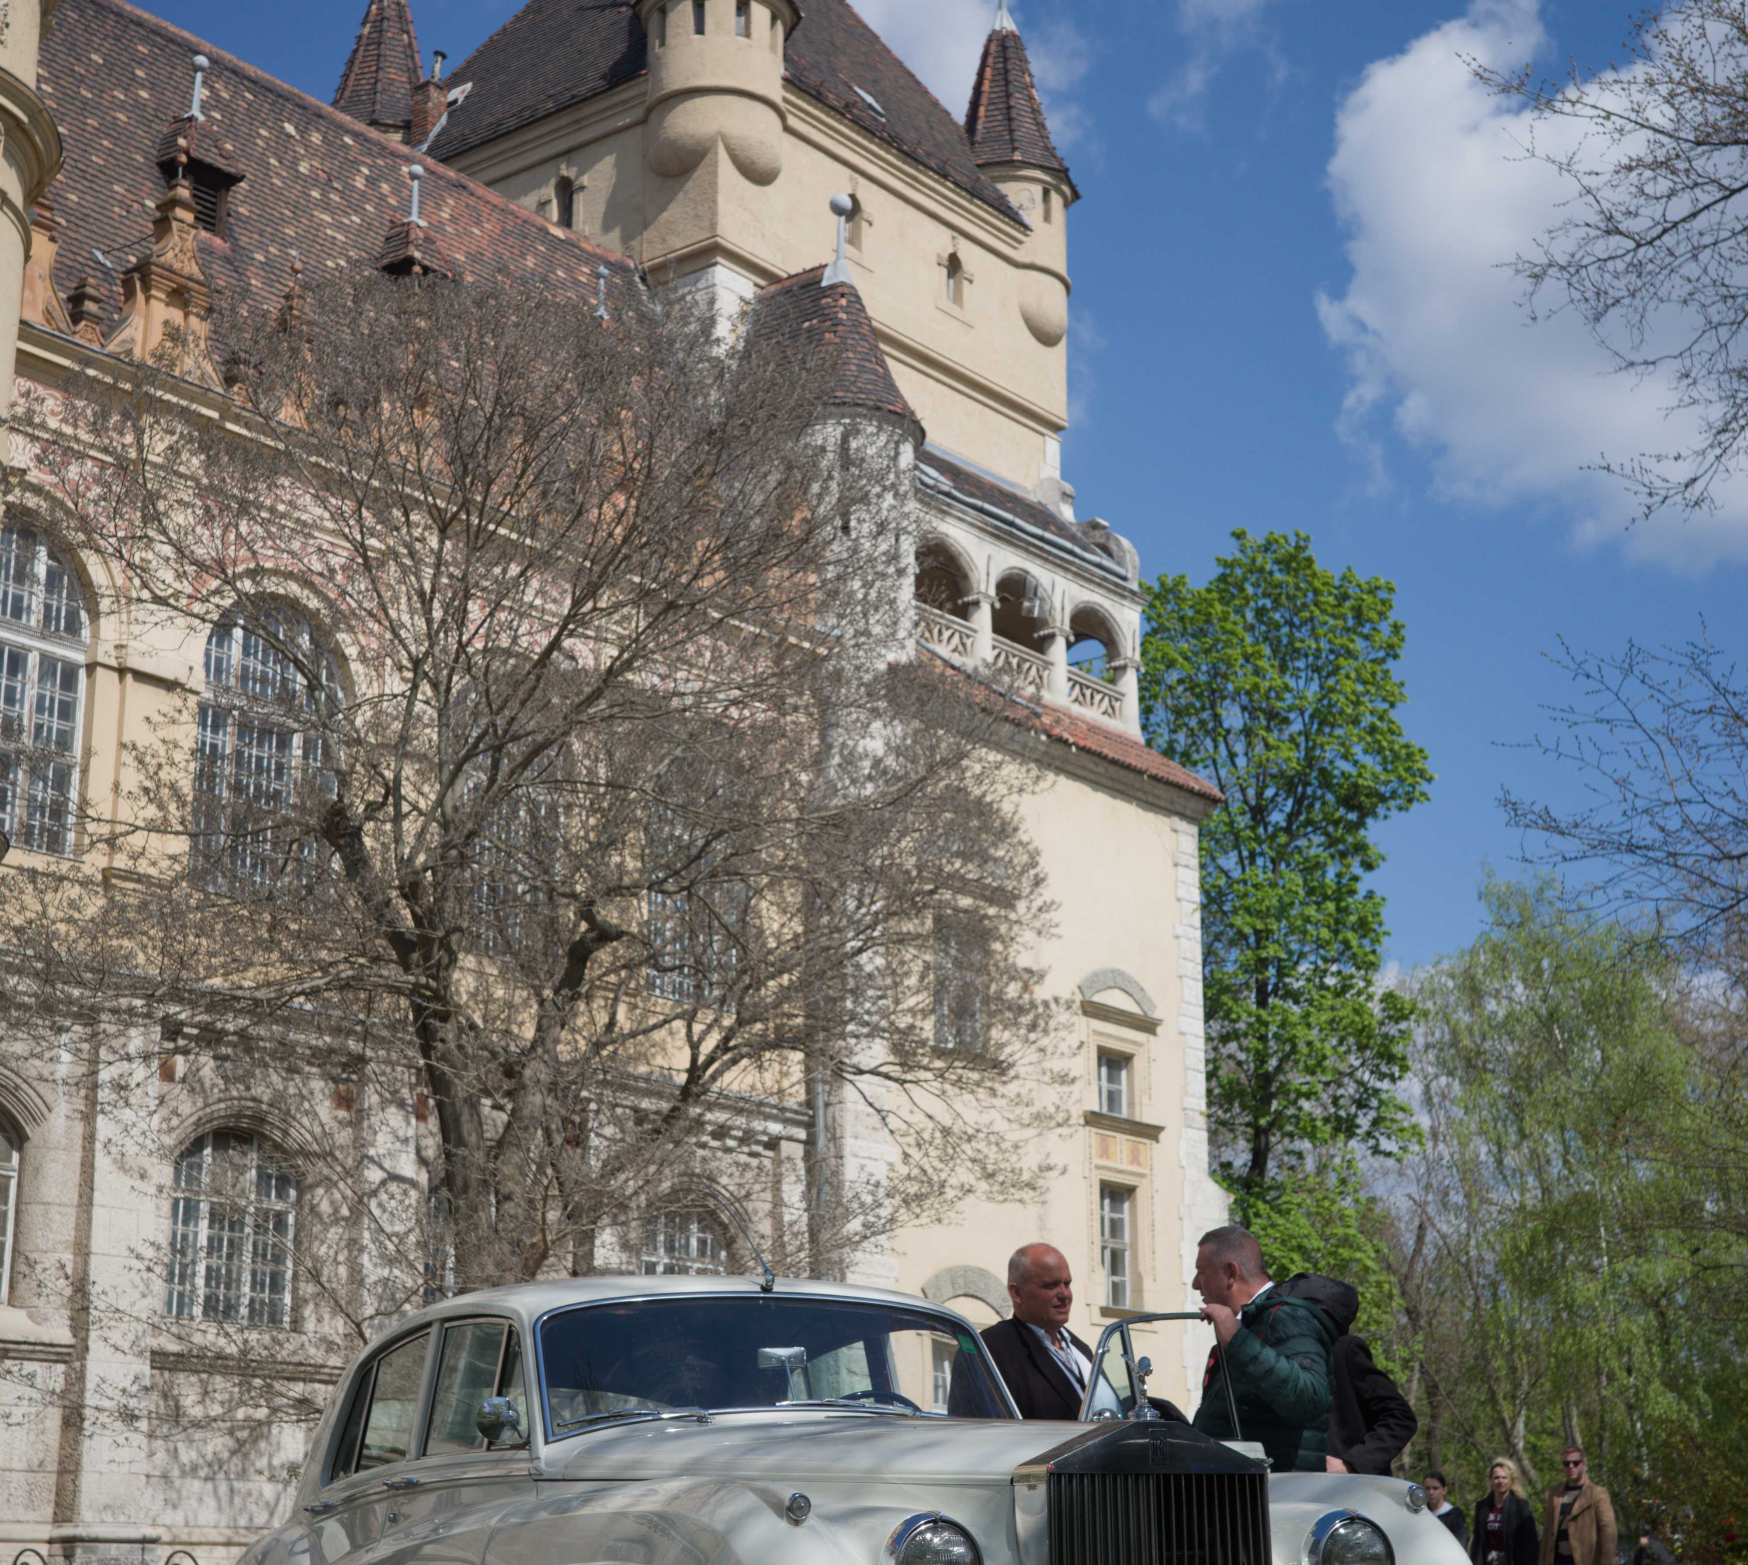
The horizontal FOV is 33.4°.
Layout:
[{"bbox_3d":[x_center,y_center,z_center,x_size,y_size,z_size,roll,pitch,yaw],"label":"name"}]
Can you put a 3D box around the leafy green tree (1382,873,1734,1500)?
[{"bbox_3d":[10.743,7.183,45.499,5.800,11.816,5.800,0,-16,0],"label":"leafy green tree"}]

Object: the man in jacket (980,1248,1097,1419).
[{"bbox_3d":[0.451,2.190,8.214,0.560,1.780,0.360,14,-21,-40],"label":"man in jacket"}]

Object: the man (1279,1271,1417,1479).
[{"bbox_3d":[1.368,2.265,8.603,0.450,1.750,0.550,15,-22,-43],"label":"man"}]

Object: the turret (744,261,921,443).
[{"bbox_3d":[-0.547,-6.986,47.408,2.800,3.310,2.200,-12,-20,37],"label":"turret"}]

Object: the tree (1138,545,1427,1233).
[{"bbox_3d":[8.488,5.584,60.736,7.200,23.110,7.000,0,-16,0],"label":"tree"}]

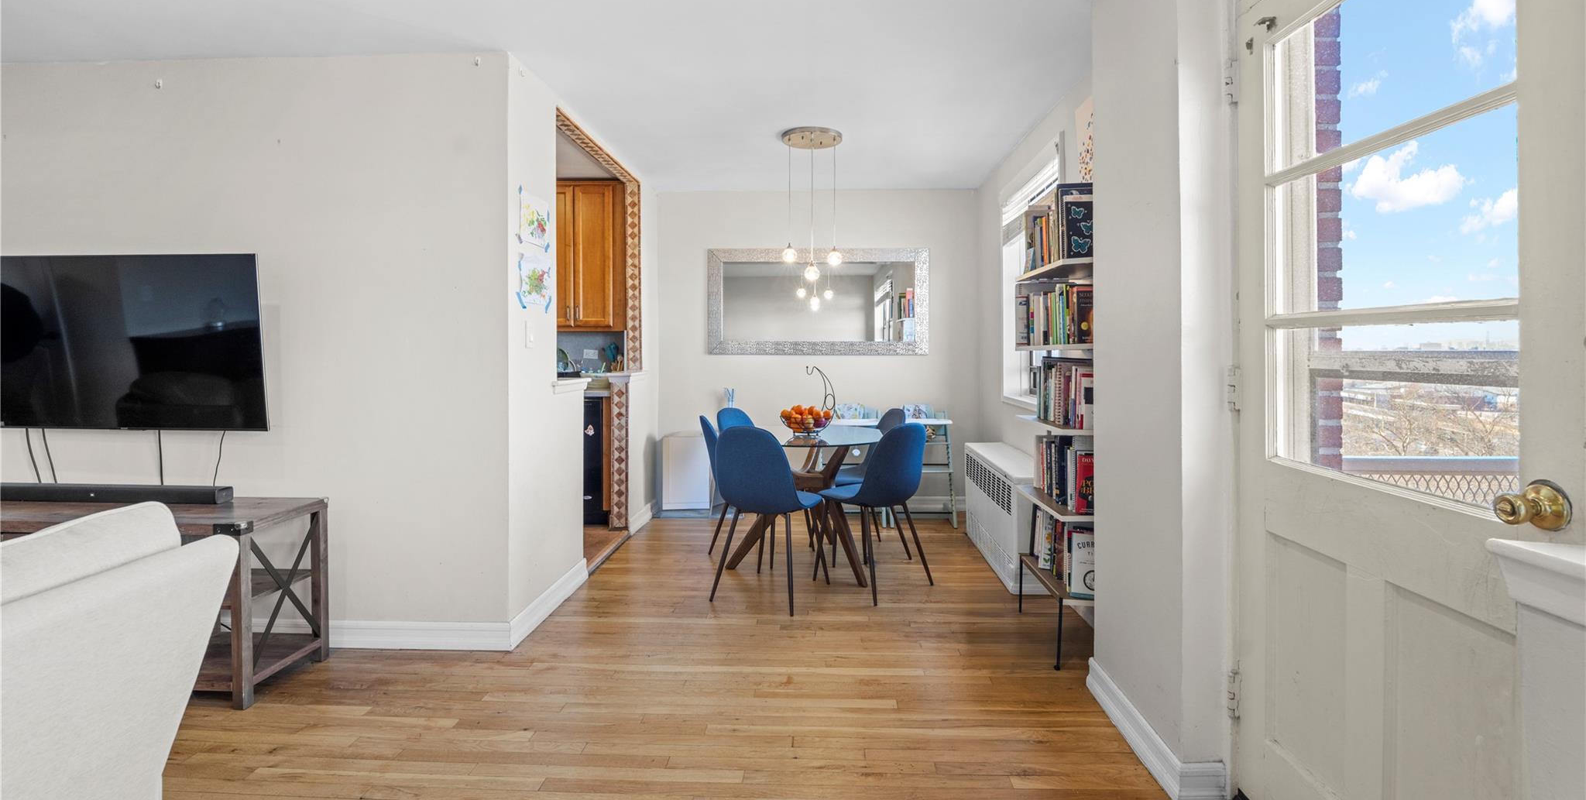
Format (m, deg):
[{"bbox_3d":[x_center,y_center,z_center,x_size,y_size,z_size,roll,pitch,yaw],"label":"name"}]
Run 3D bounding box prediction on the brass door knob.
[{"bbox_3d":[1.136,0.167,0.957,0.068,0.074,0.072,0,2,3],"label":"brass door knob"}]

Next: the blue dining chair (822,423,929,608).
[{"bbox_3d":[0.427,0.535,3.240,0.460,0.868,0.530,-2,3,-44],"label":"blue dining chair"}]

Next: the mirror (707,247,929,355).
[{"bbox_3d":[0.190,-0.750,4.715,1.690,0.810,0.040,0,2,3],"label":"mirror"}]

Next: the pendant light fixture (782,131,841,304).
[{"bbox_3d":[0.107,-1.084,3.530,0.345,0.860,0.345,0,2,0],"label":"pendant light fixture"}]

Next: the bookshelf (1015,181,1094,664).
[{"bbox_3d":[1.175,0.084,2.630,0.290,1.870,0.570,0,2,3],"label":"bookshelf"}]

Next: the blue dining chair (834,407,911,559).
[{"bbox_3d":[0.420,0.496,3.734,0.530,0.868,0.460,-1,2,-16],"label":"blue dining chair"}]

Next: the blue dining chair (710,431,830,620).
[{"bbox_3d":[-0.106,0.546,3.110,0.460,0.868,0.530,1,3,24],"label":"blue dining chair"}]

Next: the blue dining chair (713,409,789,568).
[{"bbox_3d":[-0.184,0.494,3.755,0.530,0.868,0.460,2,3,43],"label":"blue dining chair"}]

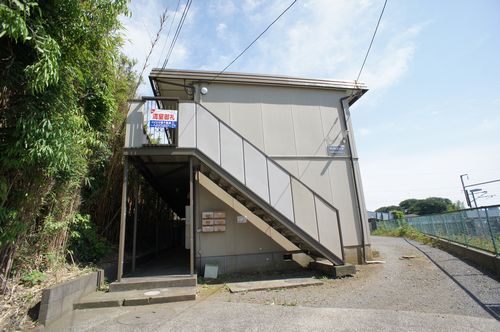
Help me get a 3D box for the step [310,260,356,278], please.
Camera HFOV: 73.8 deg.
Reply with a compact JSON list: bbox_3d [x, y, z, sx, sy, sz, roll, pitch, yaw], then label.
[{"bbox_3d":[2.036,2.517,8.087,0.500,0.250,1.340,-1,-14,-9],"label":"step"}]

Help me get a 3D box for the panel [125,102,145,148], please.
[{"bbox_3d":[-2.625,-0.942,7.620,0.395,1.140,0.050,-1,-14,-9],"label":"panel"}]

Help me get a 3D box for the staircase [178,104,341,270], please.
[{"bbox_3d":[0.132,0.484,8.298,3.770,3.980,1.200,-1,-14,-9],"label":"staircase"}]

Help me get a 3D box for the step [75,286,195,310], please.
[{"bbox_3d":[-1.741,2.120,5.381,1.730,0.085,1.030,-1,-14,-9],"label":"step"}]

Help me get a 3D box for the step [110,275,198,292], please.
[{"bbox_3d":[-1.781,2.249,6.428,1.490,0.135,1.050,-1,-14,-9],"label":"step"}]

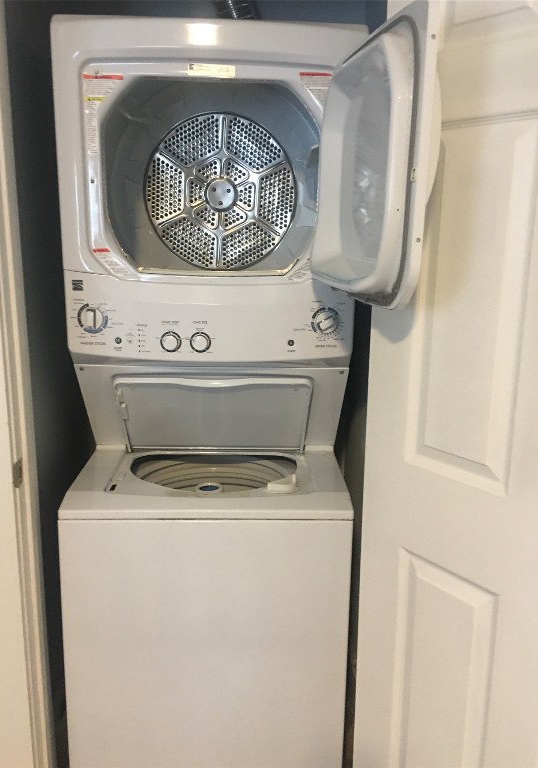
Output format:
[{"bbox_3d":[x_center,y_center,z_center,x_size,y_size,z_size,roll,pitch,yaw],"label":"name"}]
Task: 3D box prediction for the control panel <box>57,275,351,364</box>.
[{"bbox_3d":[-0.137,-0.152,1.530,0.680,0.215,0.100,1,12,-2],"label":"control panel"}]

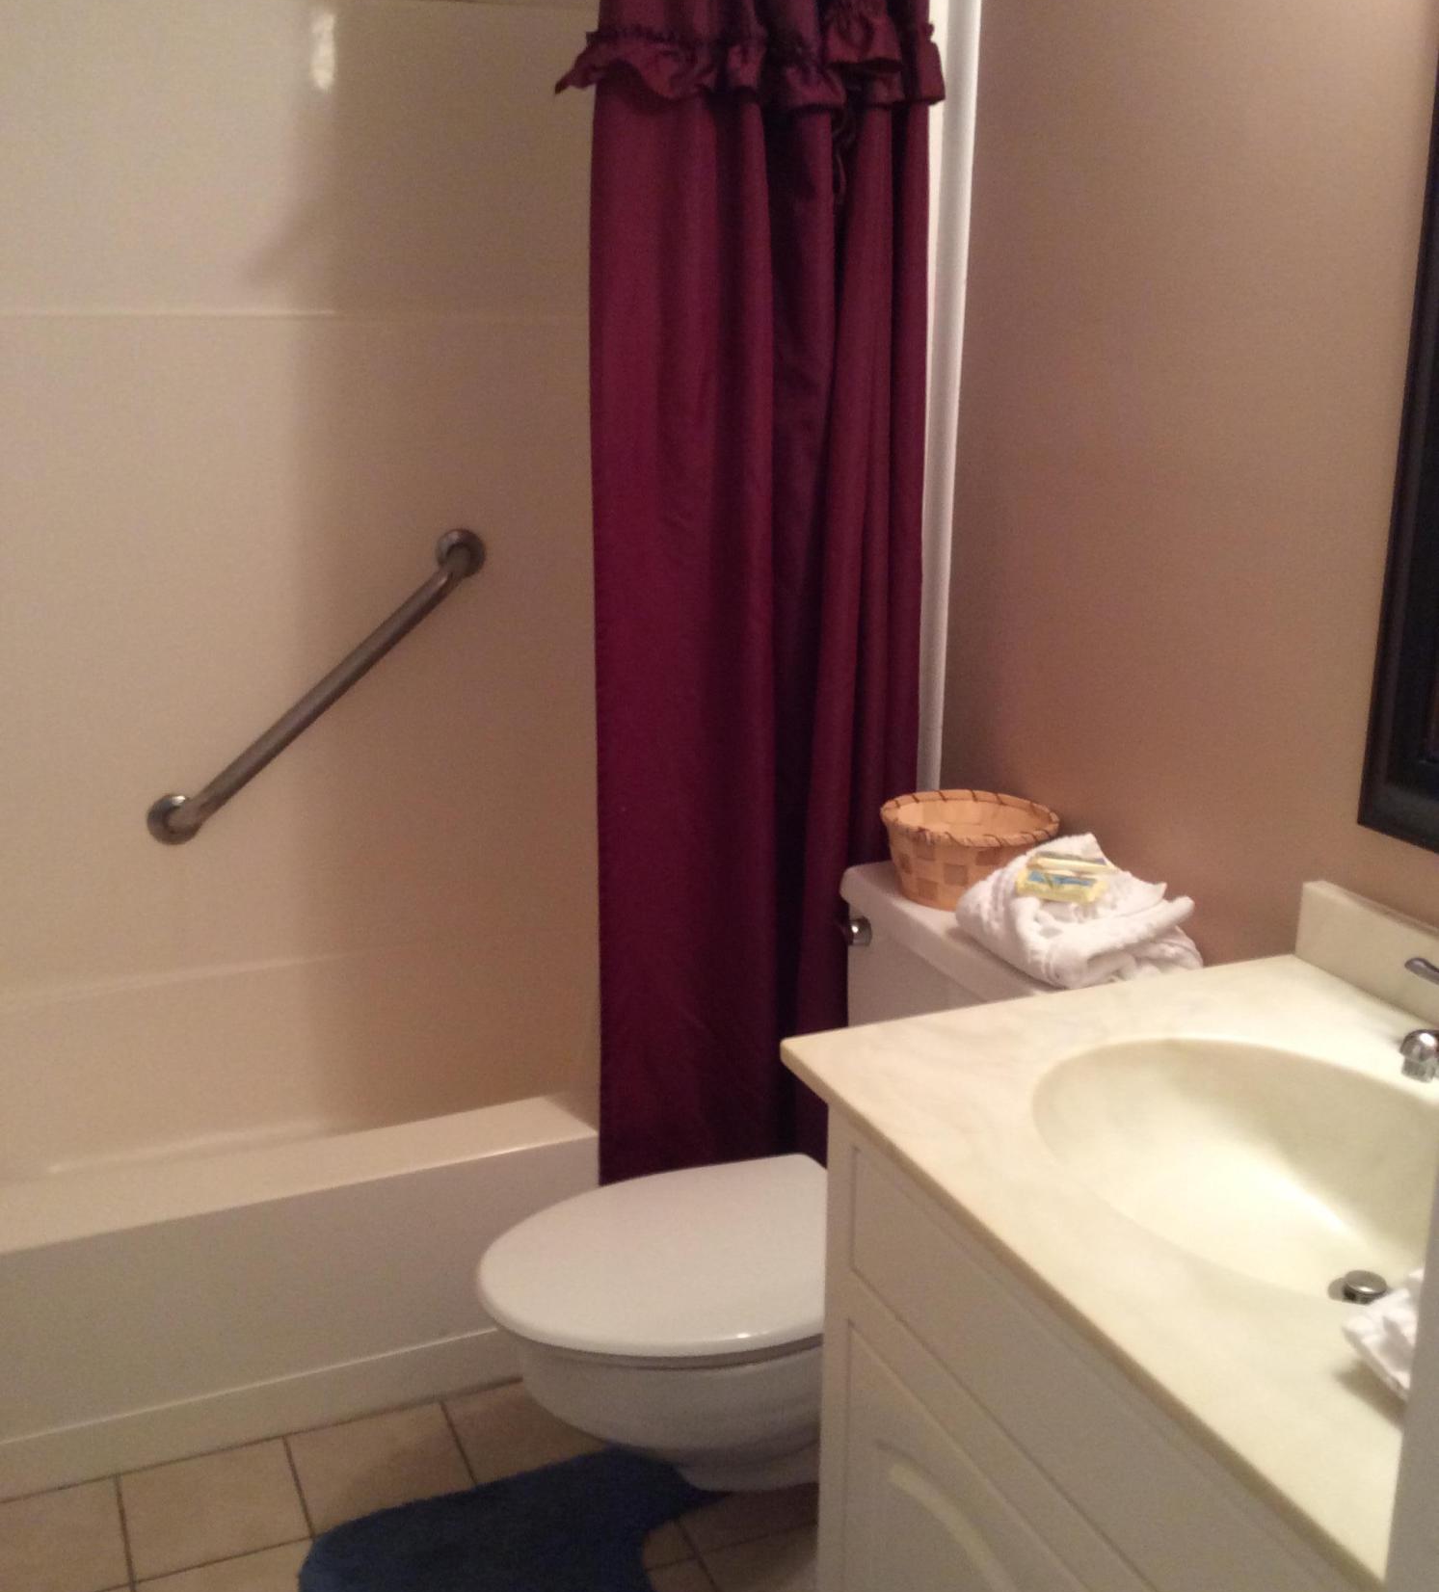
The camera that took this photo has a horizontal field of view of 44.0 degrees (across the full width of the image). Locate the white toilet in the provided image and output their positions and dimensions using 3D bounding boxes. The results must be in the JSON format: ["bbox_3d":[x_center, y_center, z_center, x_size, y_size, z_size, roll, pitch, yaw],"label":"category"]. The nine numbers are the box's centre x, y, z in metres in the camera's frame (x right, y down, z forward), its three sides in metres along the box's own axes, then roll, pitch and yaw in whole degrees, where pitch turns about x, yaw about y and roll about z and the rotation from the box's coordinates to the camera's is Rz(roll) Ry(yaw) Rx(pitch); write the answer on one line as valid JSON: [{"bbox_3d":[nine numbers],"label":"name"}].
[{"bbox_3d":[0.105,0.456,1.965,0.735,0.620,0.470,-6,17,-23],"label":"white toilet"}]

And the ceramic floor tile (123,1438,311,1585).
[{"bbox_3d":[-0.606,0.853,2.128,0.200,0.010,0.200,-6,17,-23],"label":"ceramic floor tile"}]

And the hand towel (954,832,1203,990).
[{"bbox_3d":[0.383,0.121,1.887,0.180,0.090,0.235,-6,17,-23],"label":"hand towel"}]

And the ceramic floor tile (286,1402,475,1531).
[{"bbox_3d":[-0.418,0.833,2.204,0.200,0.010,0.200,-6,17,-23],"label":"ceramic floor tile"}]

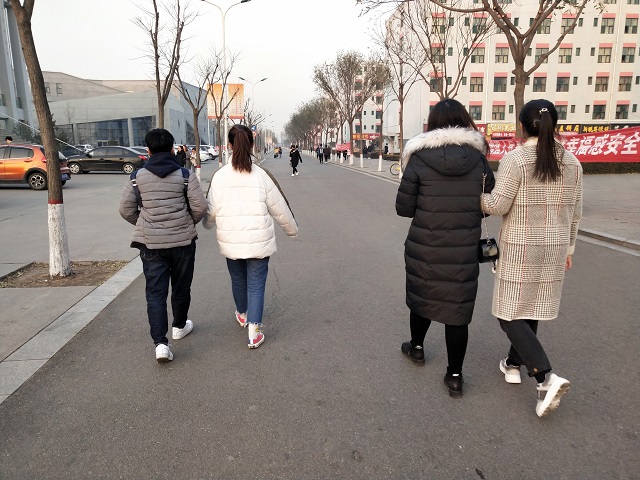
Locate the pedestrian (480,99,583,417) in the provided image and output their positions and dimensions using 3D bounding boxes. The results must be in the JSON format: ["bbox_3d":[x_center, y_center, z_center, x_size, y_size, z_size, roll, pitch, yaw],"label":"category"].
[{"bbox_3d":[1.197,0.078,3.164,0.580,1.700,0.700,-1,10,-9],"label":"pedestrian"}]

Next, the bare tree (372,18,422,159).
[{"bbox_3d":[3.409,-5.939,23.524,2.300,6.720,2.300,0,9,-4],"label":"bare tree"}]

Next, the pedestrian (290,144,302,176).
[{"bbox_3d":[-1.166,-3.989,27.521,0.520,1.620,0.500,5,11,28],"label":"pedestrian"}]

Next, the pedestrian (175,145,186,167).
[{"bbox_3d":[-6.557,-3.667,26.371,0.340,1.580,0.480,-6,11,-33],"label":"pedestrian"}]

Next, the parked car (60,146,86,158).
[{"bbox_3d":[-17.488,-5.912,39.464,1.800,1.470,4.400,-2,10,-14],"label":"parked car"}]

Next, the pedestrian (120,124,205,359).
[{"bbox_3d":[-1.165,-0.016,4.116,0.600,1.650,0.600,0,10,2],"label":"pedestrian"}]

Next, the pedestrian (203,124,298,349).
[{"bbox_3d":[-0.531,-0.057,4.276,0.690,1.630,0.620,0,9,-4],"label":"pedestrian"}]

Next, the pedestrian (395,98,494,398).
[{"bbox_3d":[0.808,0.028,3.555,0.630,1.750,0.580,-1,10,-6],"label":"pedestrian"}]

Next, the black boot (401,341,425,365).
[{"bbox_3d":[0.636,0.763,3.823,0.105,0.125,0.260,-3,10,-21],"label":"black boot"}]

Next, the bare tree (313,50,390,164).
[{"bbox_3d":[2.409,-9.967,42.429,6.100,8.400,6.000,0,10,0],"label":"bare tree"}]

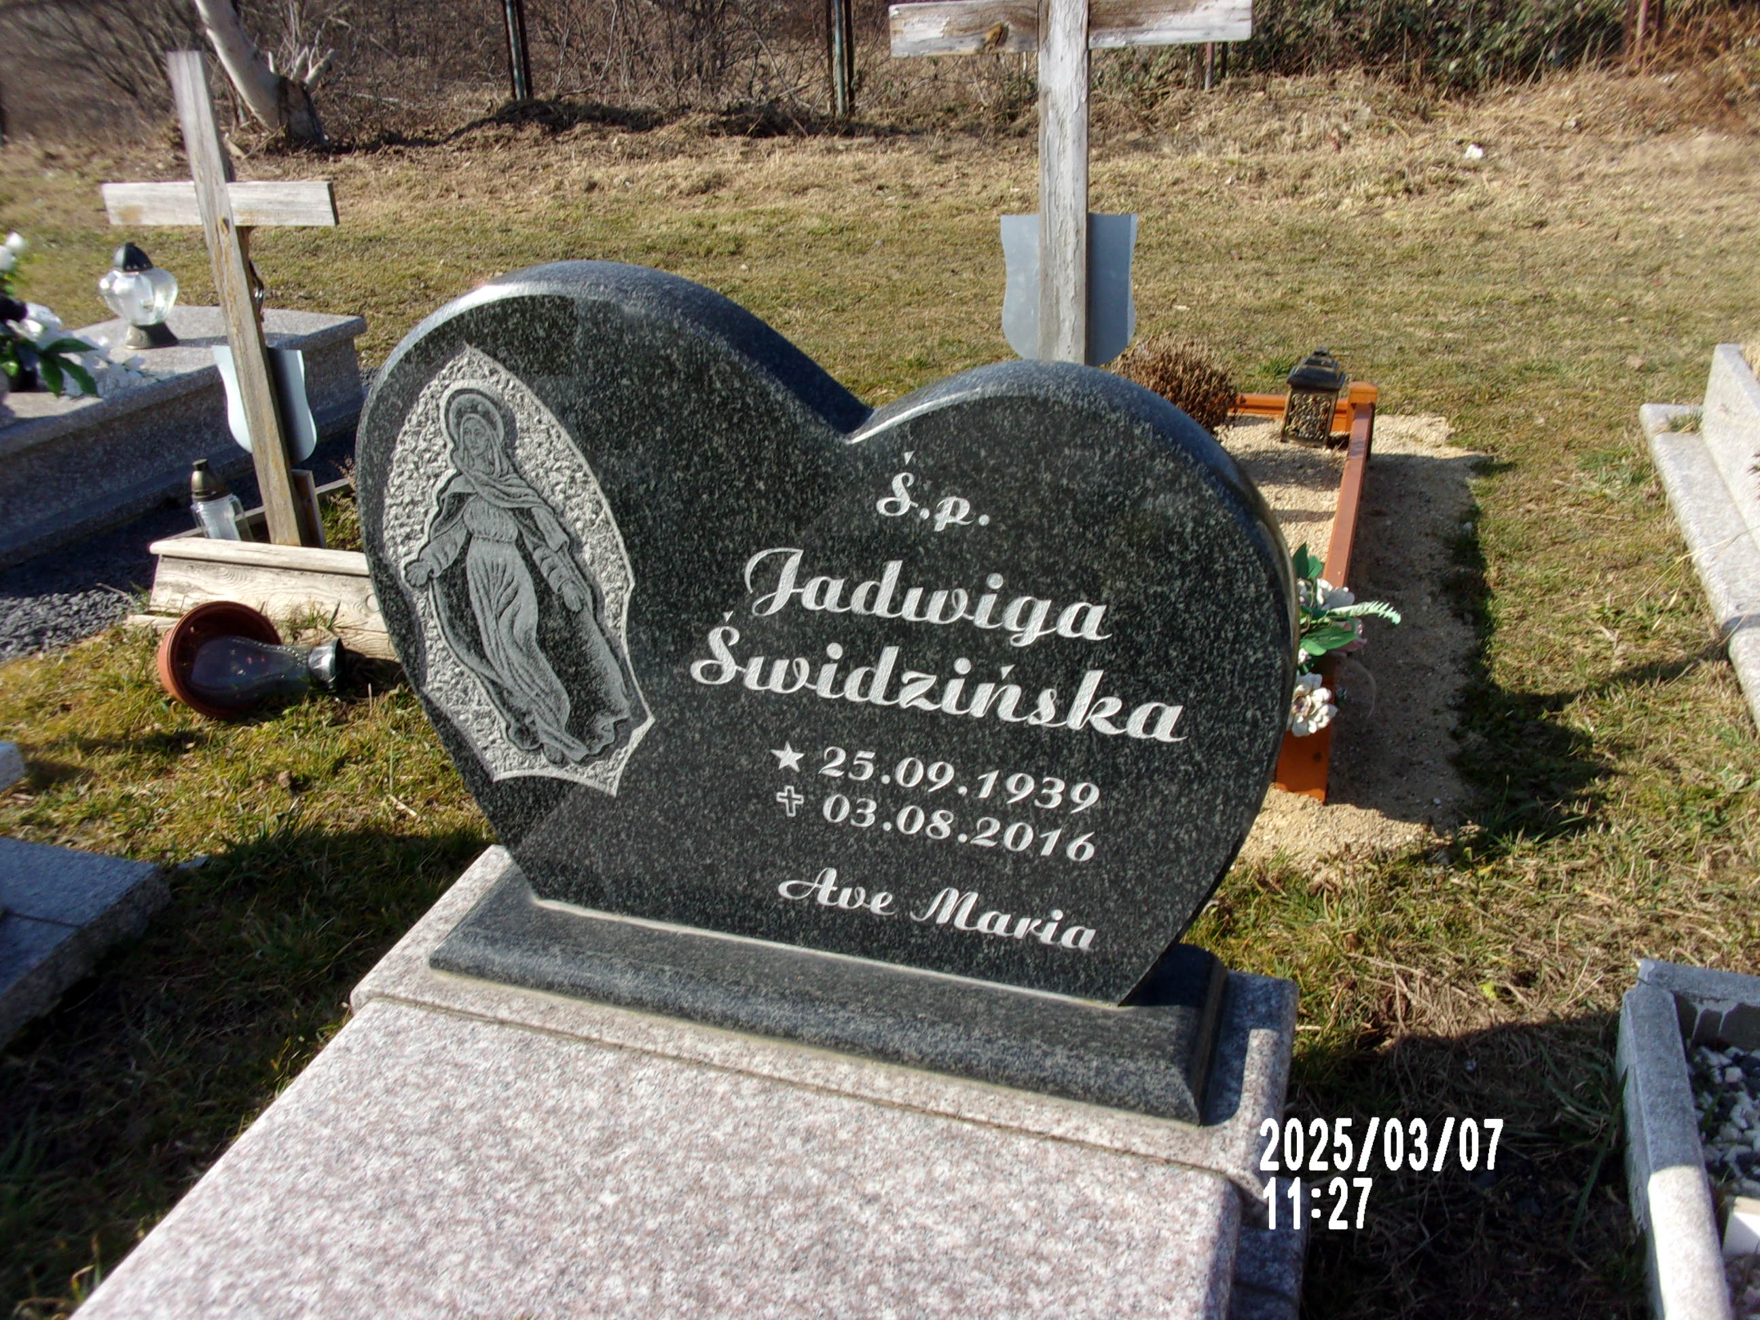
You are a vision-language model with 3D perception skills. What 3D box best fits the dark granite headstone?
[{"bbox_3d":[-0.079,0.007,1.560,1.000,0.830,0.260,7,27,17],"label":"dark granite headstone"}]

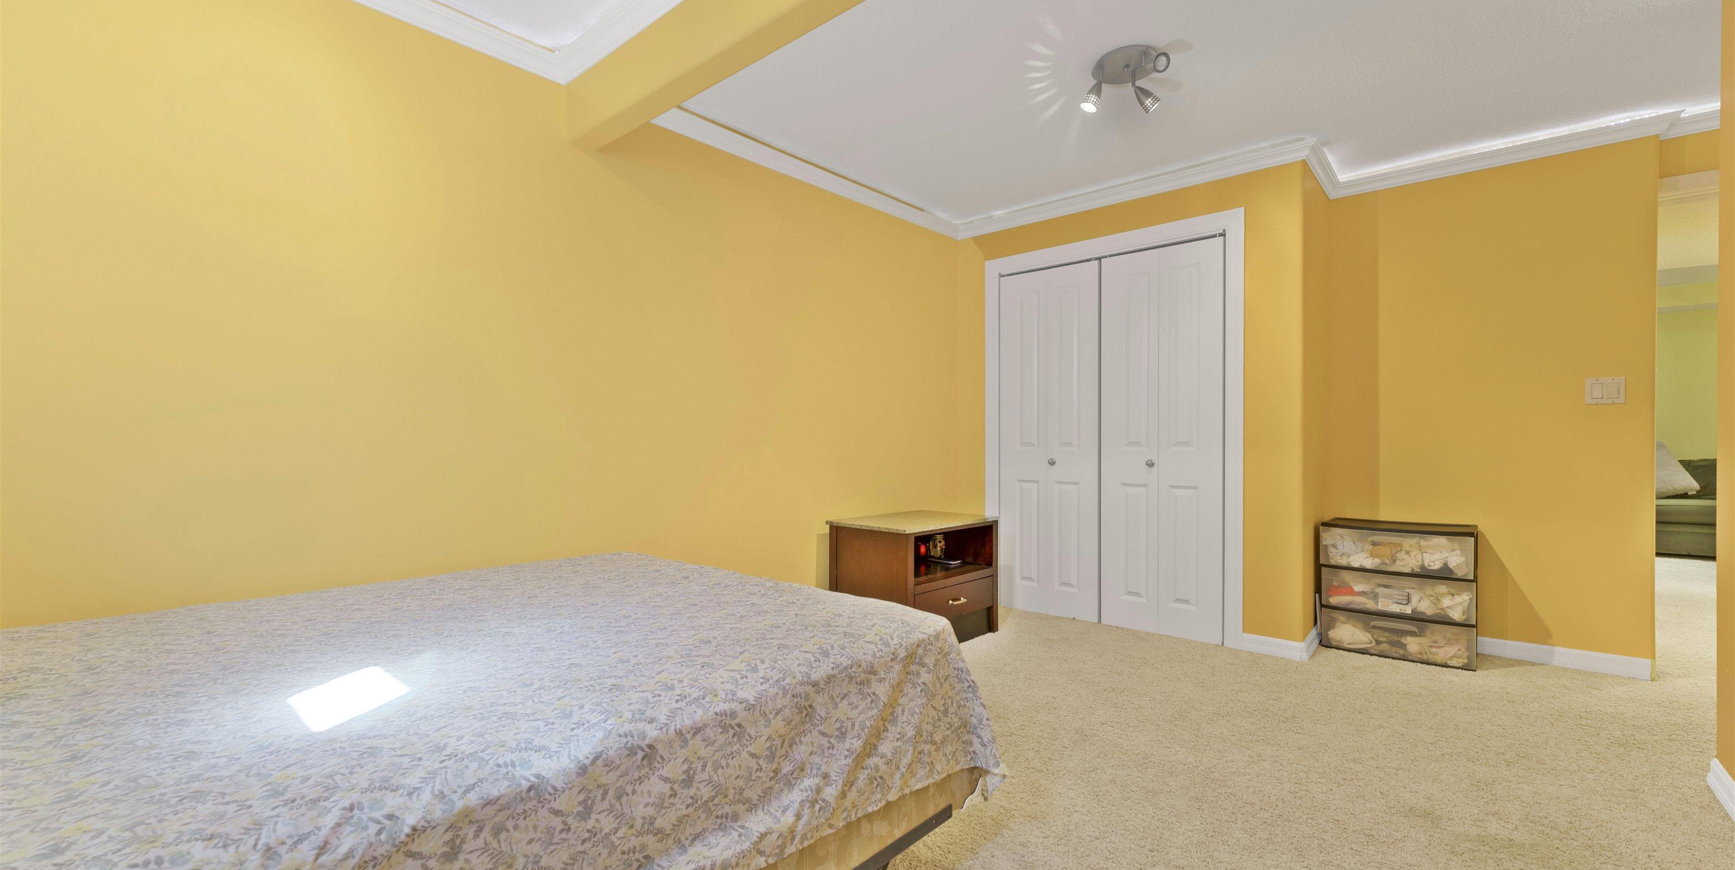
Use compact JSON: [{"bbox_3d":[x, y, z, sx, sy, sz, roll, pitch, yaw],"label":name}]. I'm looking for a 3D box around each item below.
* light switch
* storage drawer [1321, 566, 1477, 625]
[{"bbox_3d":[3.174,-0.188,2.902,0.116,0.116,0.014,0,1,41],"label":"light switch"},{"bbox_3d":[2.535,0.735,3.232,0.555,0.195,0.310,0,1,41],"label":"storage drawer"}]

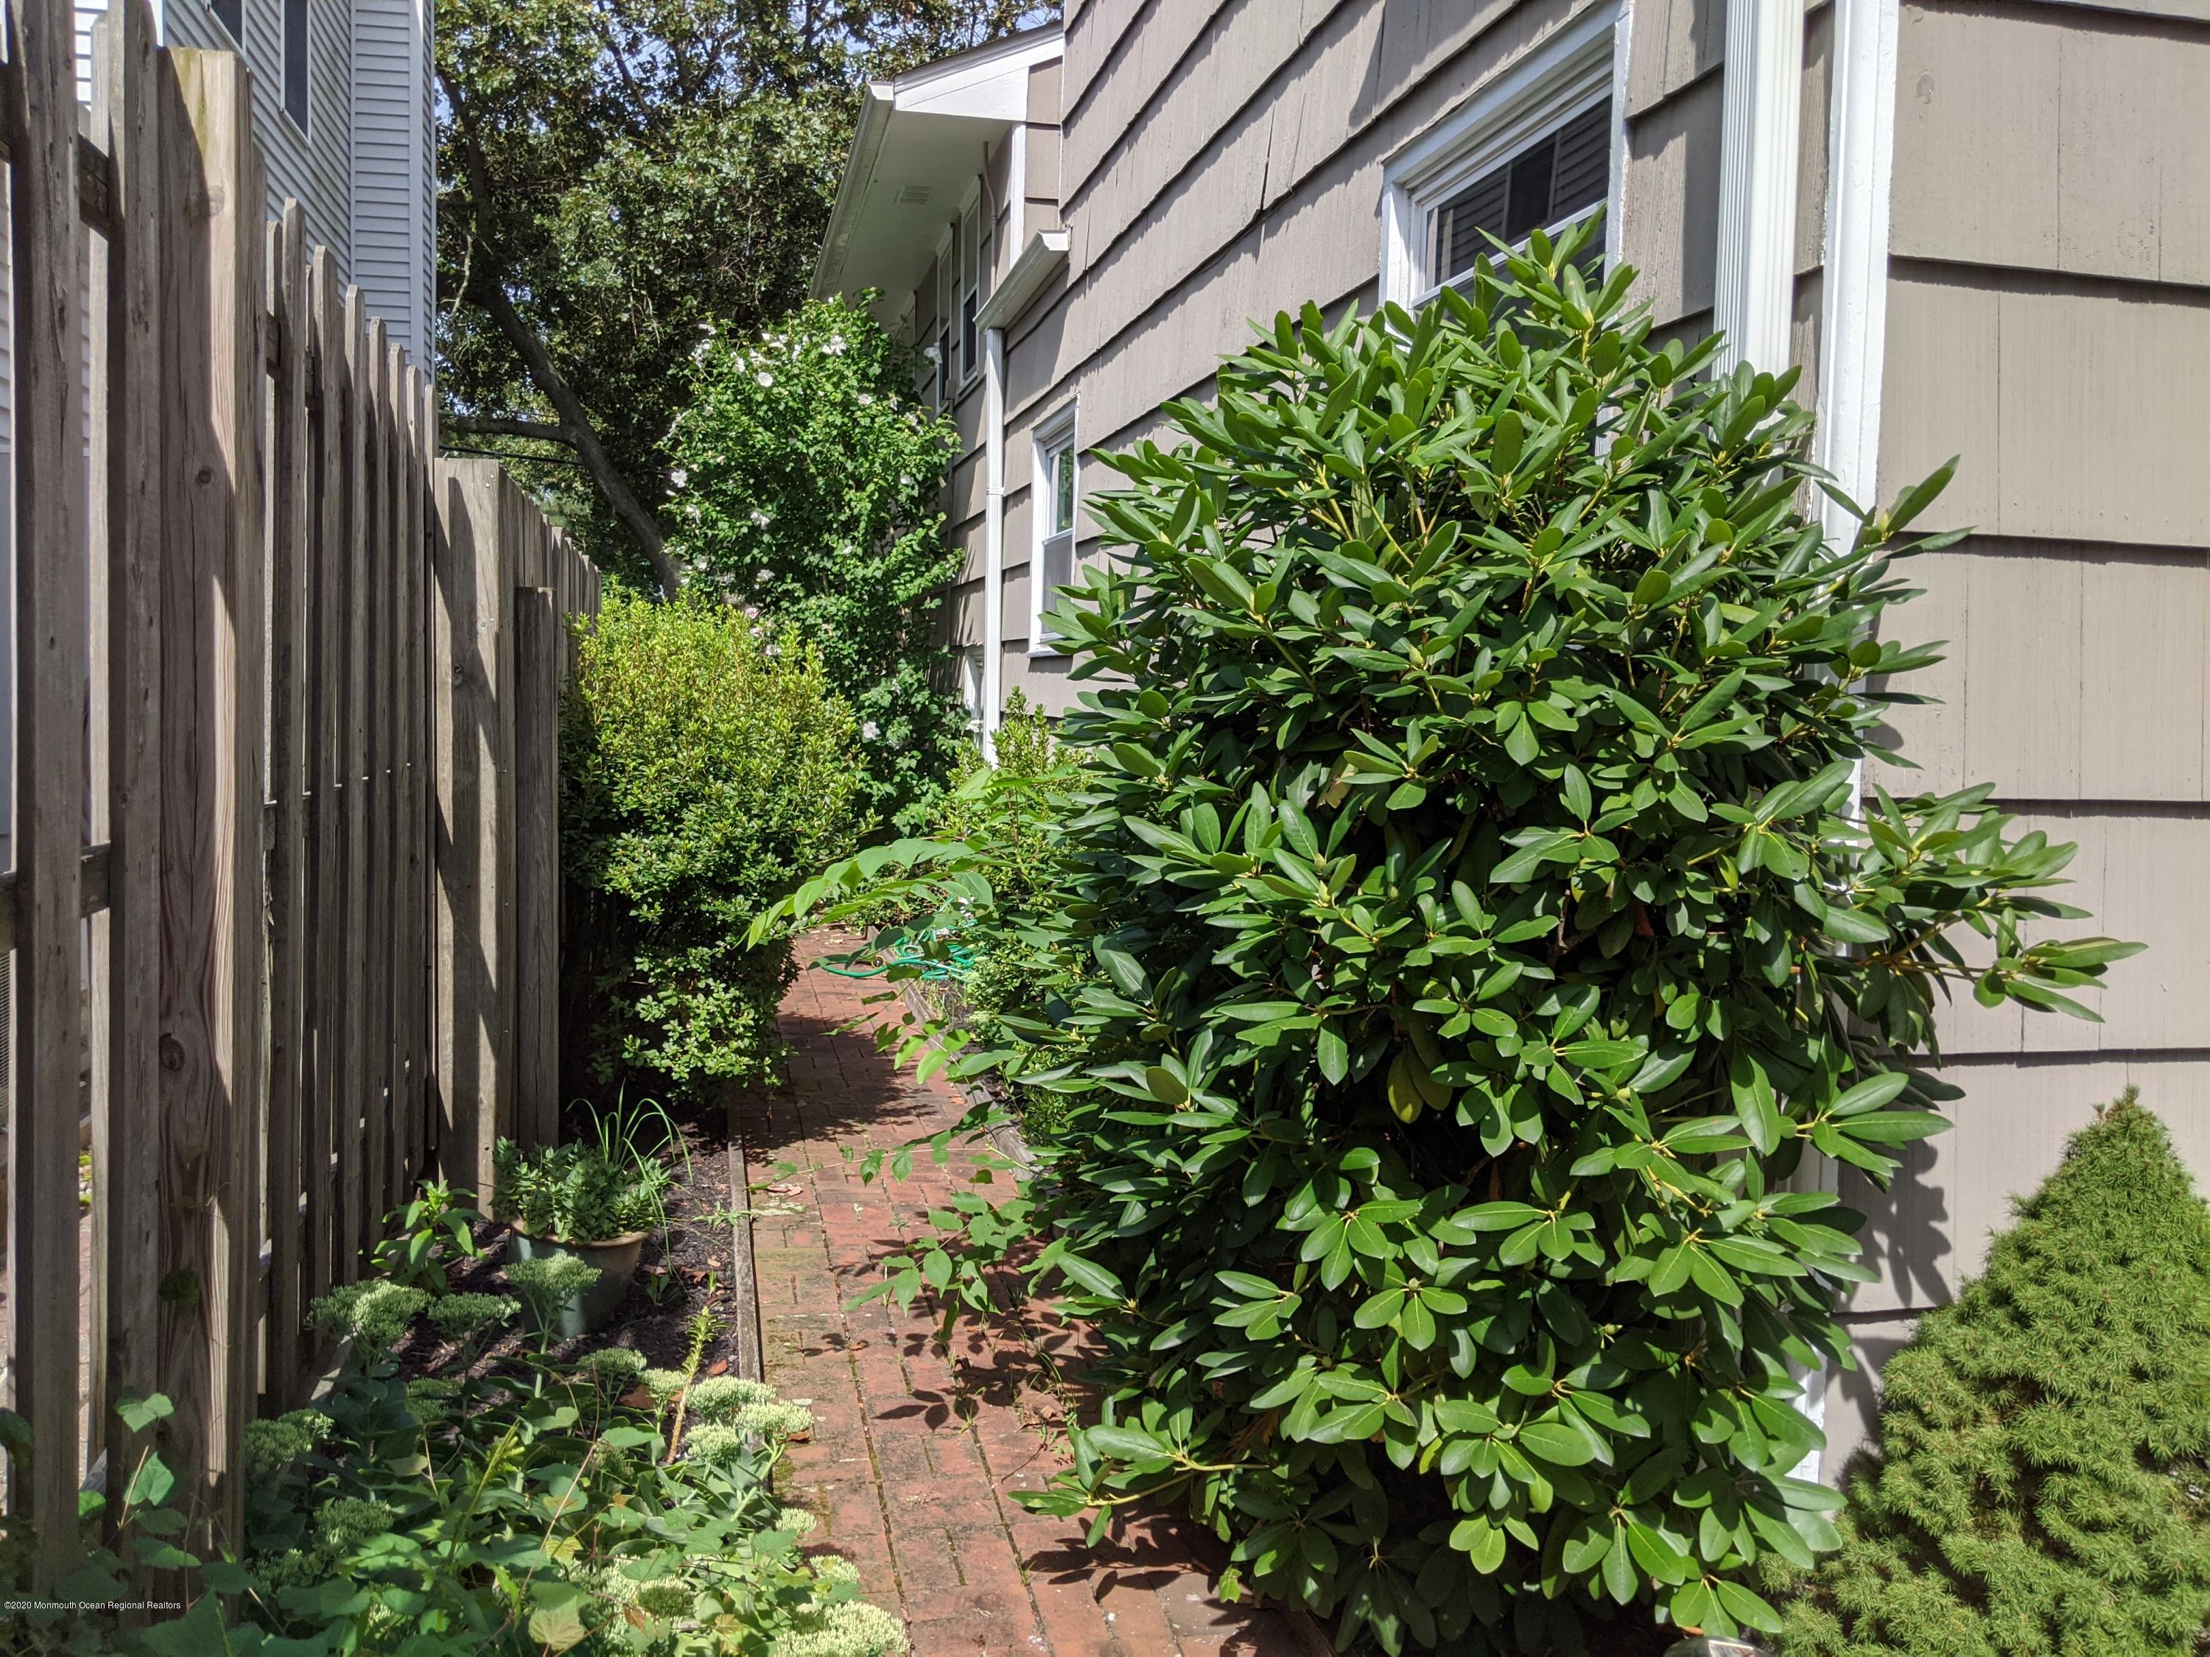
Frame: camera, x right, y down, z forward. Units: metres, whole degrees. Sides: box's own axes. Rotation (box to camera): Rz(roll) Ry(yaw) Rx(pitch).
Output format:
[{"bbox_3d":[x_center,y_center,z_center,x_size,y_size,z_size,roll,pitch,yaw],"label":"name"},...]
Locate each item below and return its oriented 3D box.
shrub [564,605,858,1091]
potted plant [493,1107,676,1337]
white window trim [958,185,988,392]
[{"bbox_3d":[-1.355,0.020,6.021,1.030,1.700,1.150,0,5,-13],"label":"shrub"},{"bbox_3d":[-1.119,0.817,3.713,0.380,0.430,0.360,0,5,-13],"label":"potted plant"},{"bbox_3d":[-0.816,-3.285,10.575,0.090,1.200,0.870,0,5,-13],"label":"white window trim"}]

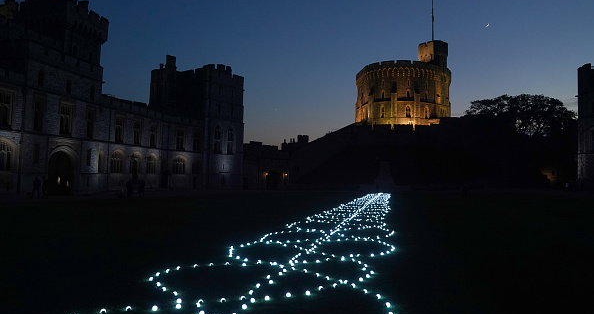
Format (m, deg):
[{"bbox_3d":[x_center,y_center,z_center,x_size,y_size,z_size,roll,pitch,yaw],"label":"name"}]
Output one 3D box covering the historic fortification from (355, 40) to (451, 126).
[{"bbox_3d":[34.370,-22.530,129.580,29.800,29.700,29.800,-1,-3,15],"label":"historic fortification"}]

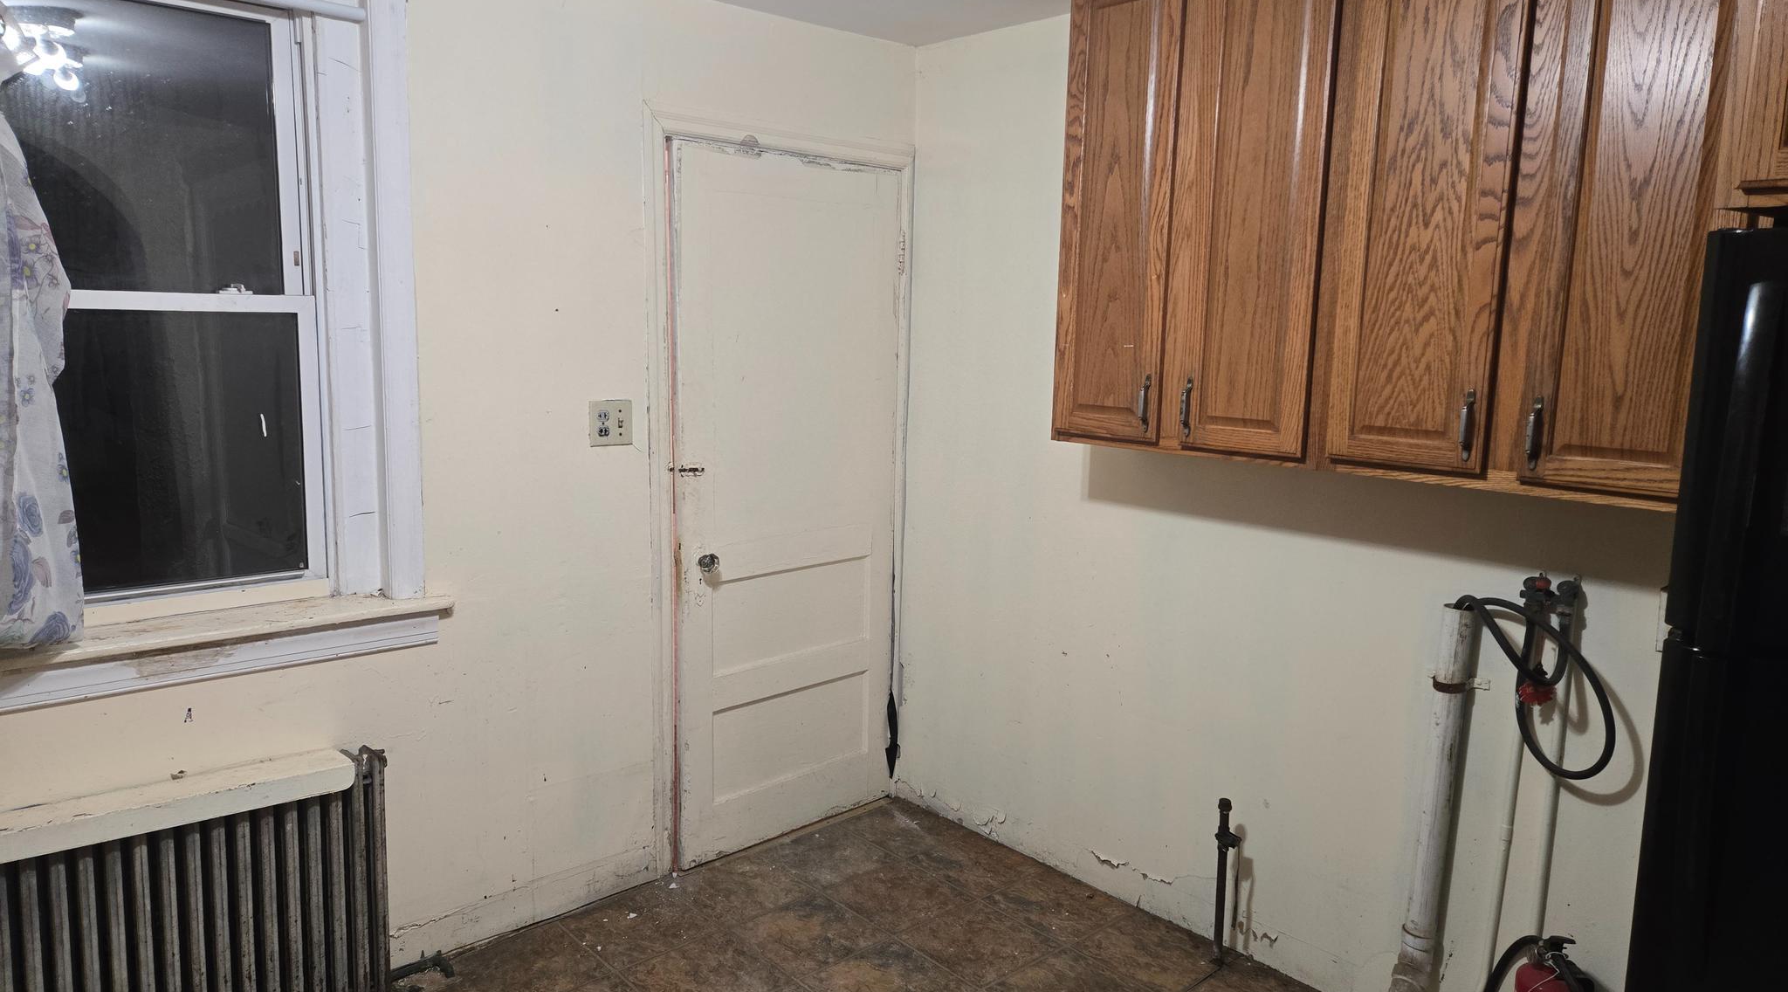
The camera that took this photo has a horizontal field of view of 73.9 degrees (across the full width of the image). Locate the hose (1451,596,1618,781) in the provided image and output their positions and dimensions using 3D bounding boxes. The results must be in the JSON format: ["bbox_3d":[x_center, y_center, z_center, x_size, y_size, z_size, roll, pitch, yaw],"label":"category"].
[{"bbox_3d":[1.254,0.383,2.356,0.130,0.310,0.335,-7,12,-42],"label":"hose"}]

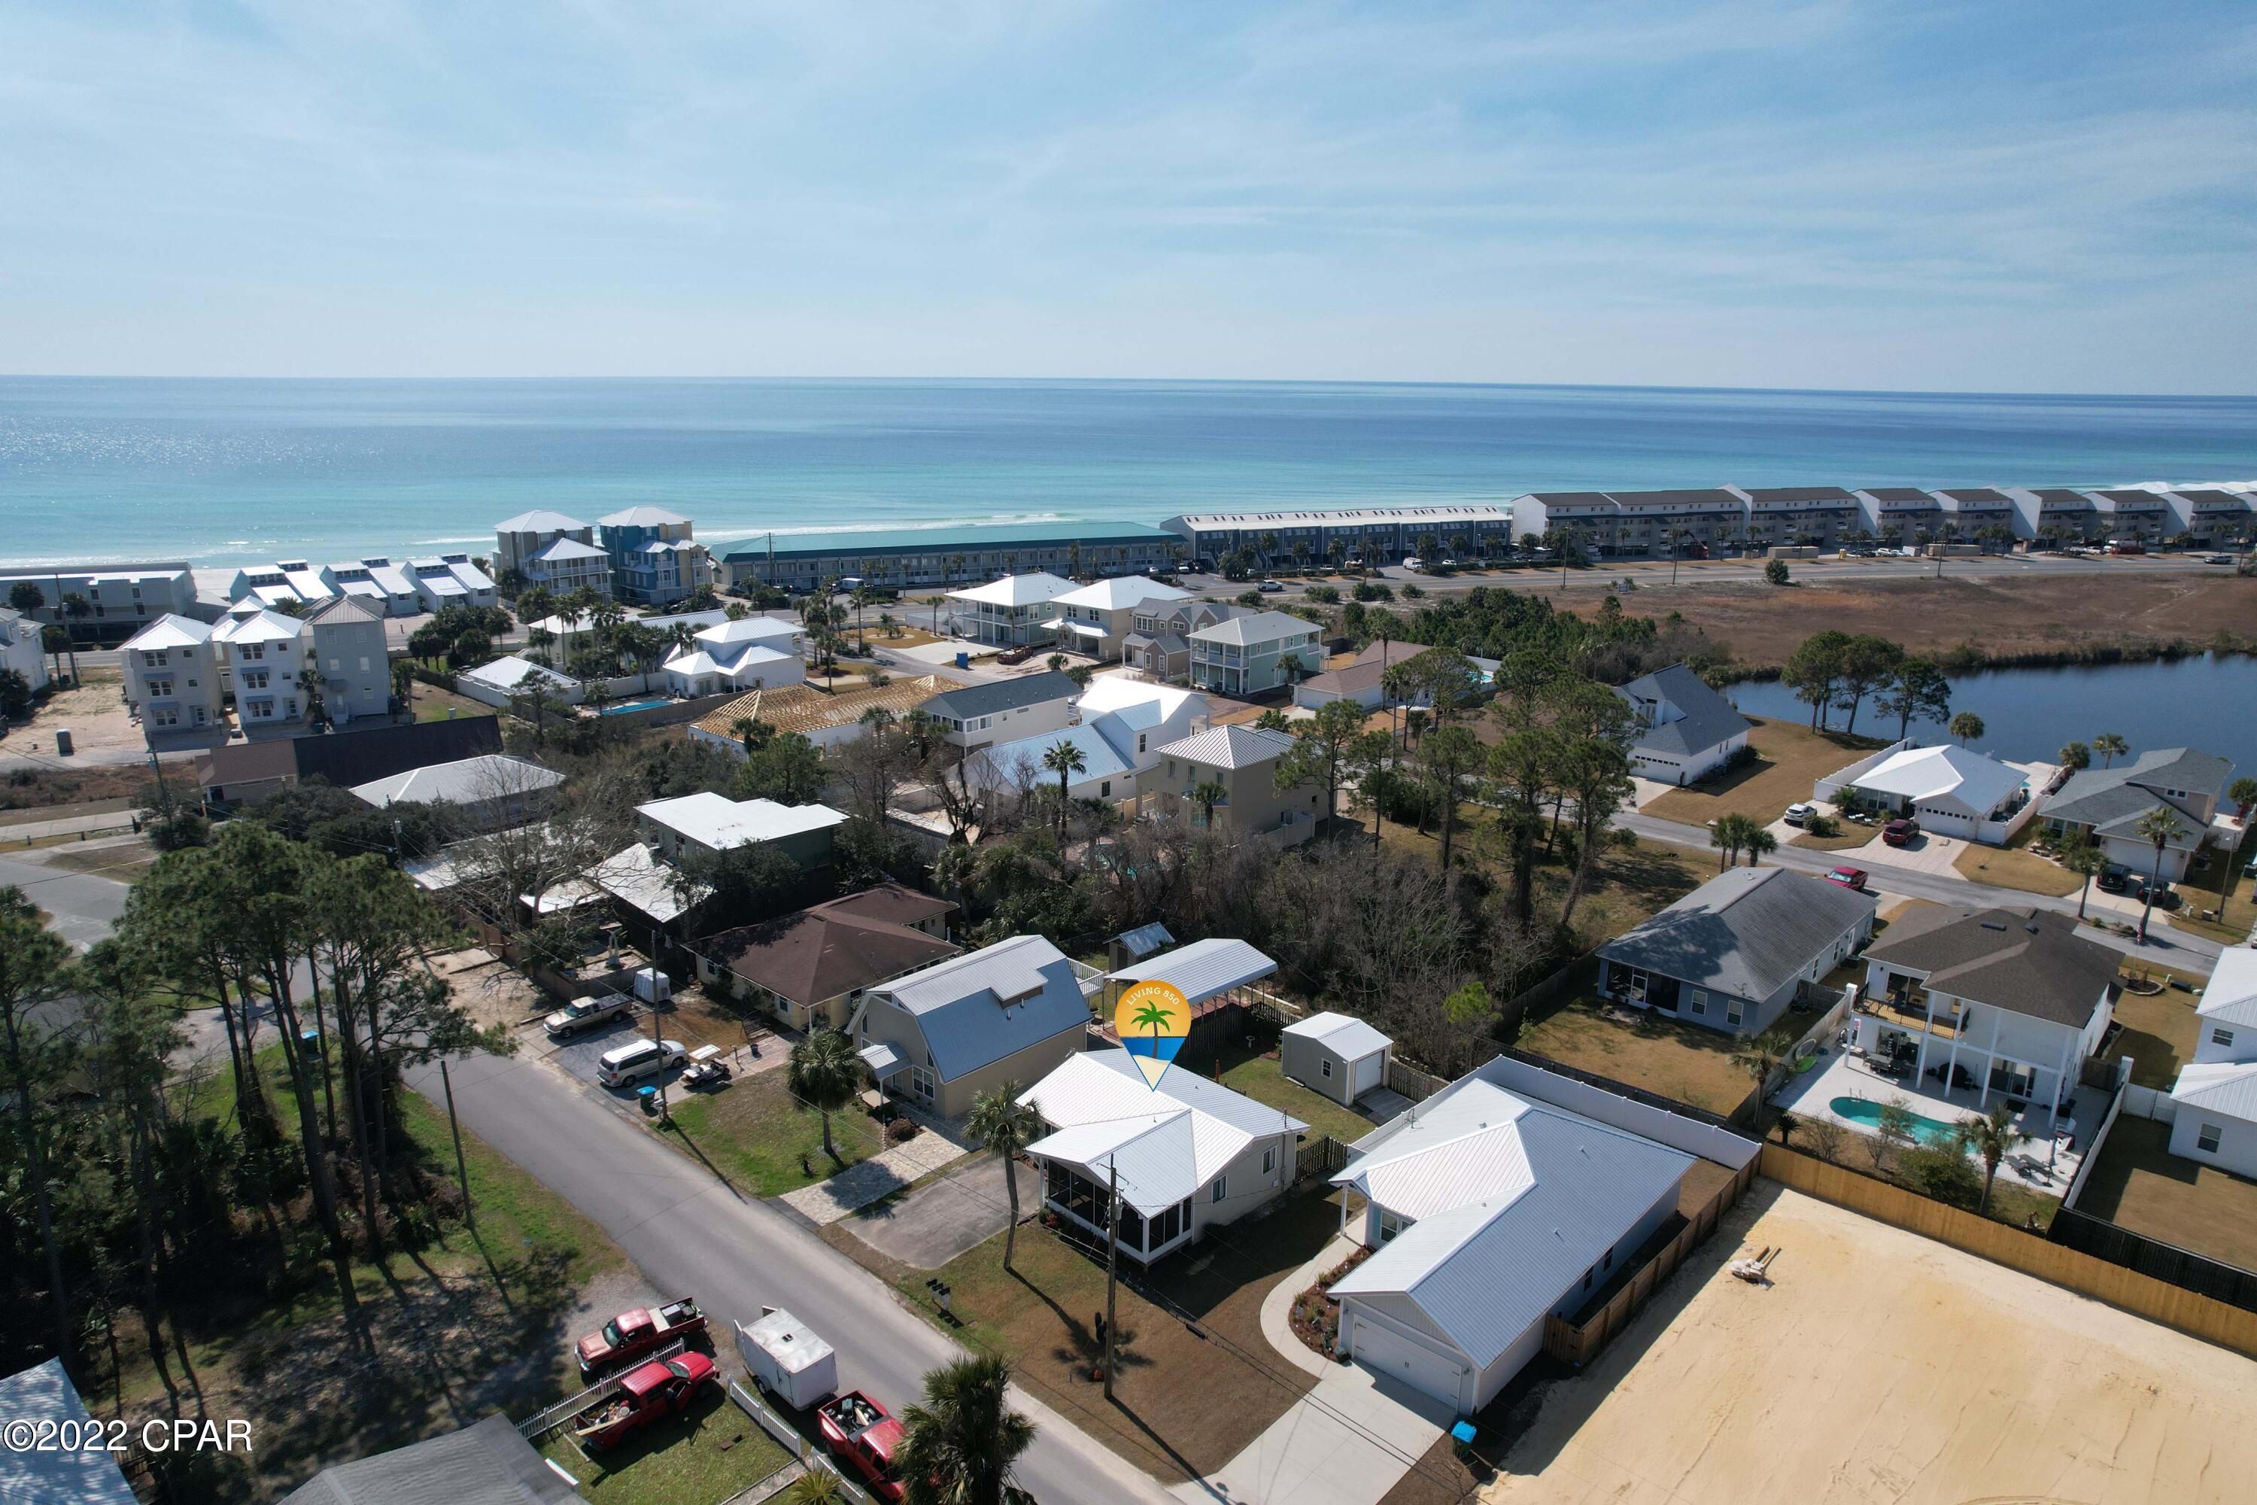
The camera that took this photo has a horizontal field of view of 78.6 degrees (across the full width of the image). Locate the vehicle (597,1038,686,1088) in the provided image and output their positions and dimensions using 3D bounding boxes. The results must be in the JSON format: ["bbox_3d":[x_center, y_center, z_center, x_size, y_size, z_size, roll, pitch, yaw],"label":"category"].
[{"bbox_3d":[-29.220,18.610,83.260,1.970,1.760,5.100,14,20,40],"label":"vehicle"}]

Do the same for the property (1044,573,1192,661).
[{"bbox_3d":[-0.857,-20.316,200.994,11.485,10.179,19.563,13,20,39],"label":"property"}]

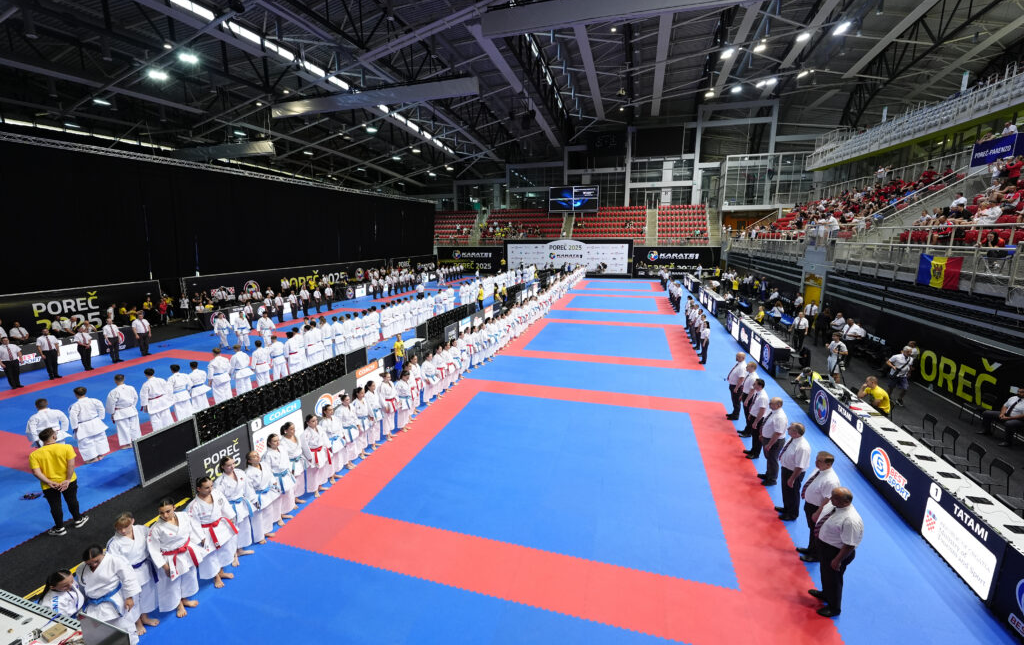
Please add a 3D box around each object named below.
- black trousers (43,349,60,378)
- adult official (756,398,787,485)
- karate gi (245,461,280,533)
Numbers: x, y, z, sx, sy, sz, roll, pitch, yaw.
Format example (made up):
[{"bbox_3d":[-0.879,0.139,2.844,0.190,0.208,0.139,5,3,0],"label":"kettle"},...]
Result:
[{"bbox_3d":[-16.357,1.482,14.151,0.300,1.030,0.400,3,12,17],"label":"black trousers"},{"bbox_3d":[5.102,2.307,7.781,0.439,1.734,0.551,3,12,17],"label":"adult official"},{"bbox_3d":[-4.165,2.868,6.520,0.357,1.204,0.490,3,12,17],"label":"karate gi"}]

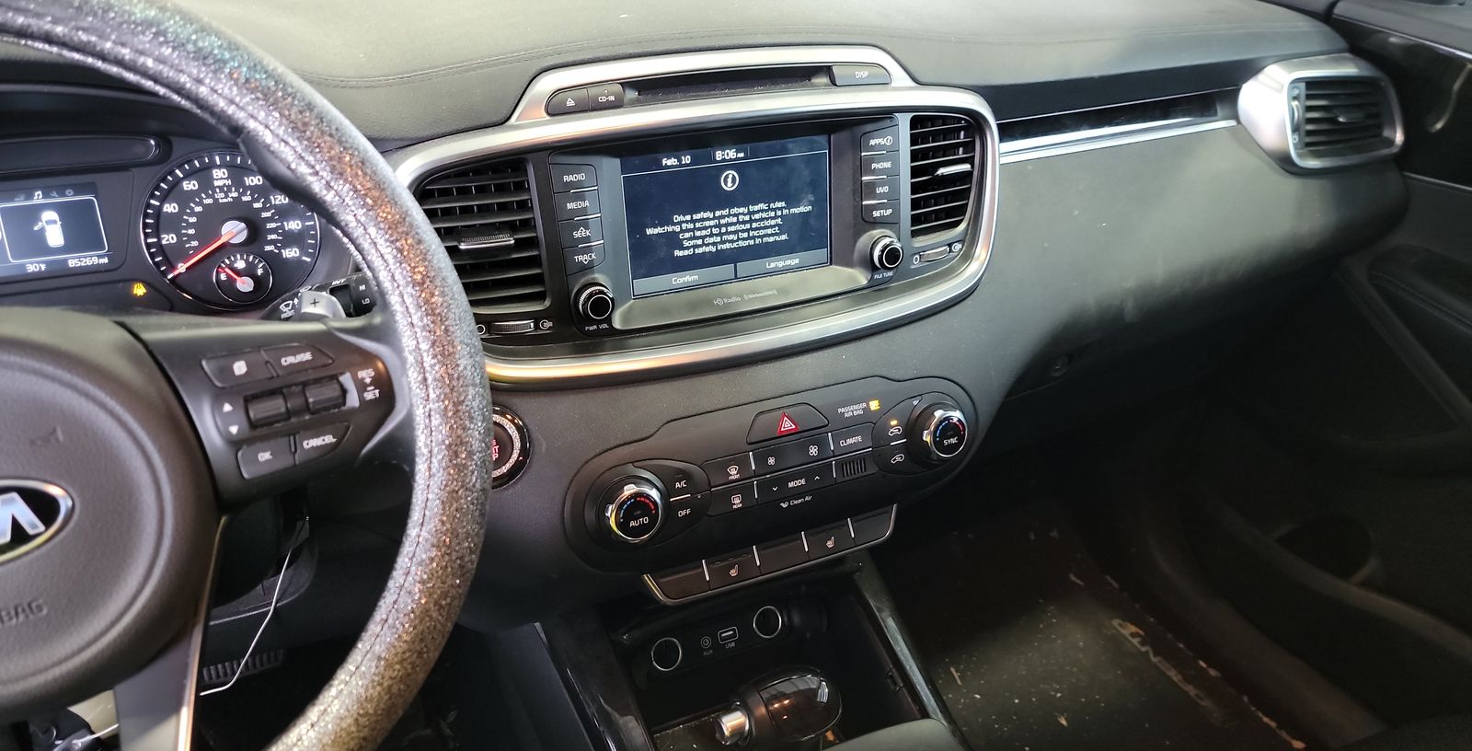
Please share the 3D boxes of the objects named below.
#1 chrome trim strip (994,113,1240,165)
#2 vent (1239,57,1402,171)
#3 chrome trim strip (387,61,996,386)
[{"bbox_3d":[0.328,-0.202,0.861,0.275,0.018,0.018,-13,22,-26],"label":"chrome trim strip"},{"bbox_3d":[0.530,-0.235,0.927,0.155,0.098,0.075,-8,16,-19],"label":"vent"},{"bbox_3d":[0.001,-0.092,0.685,0.440,0.180,0.045,-12,21,-24],"label":"chrome trim strip"}]

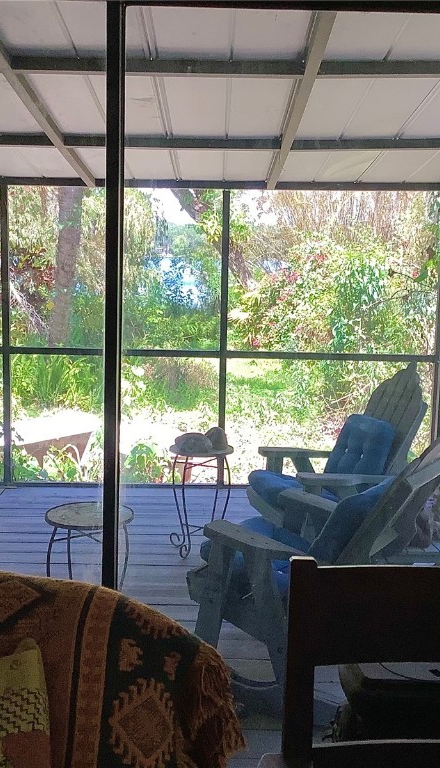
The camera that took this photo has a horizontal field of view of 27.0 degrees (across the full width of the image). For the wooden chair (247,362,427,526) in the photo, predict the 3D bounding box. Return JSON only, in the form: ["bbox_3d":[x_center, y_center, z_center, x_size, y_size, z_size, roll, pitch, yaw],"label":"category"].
[{"bbox_3d":[0.620,0.437,4.730,0.940,1.080,0.740,-1,8,-13],"label":"wooden chair"}]

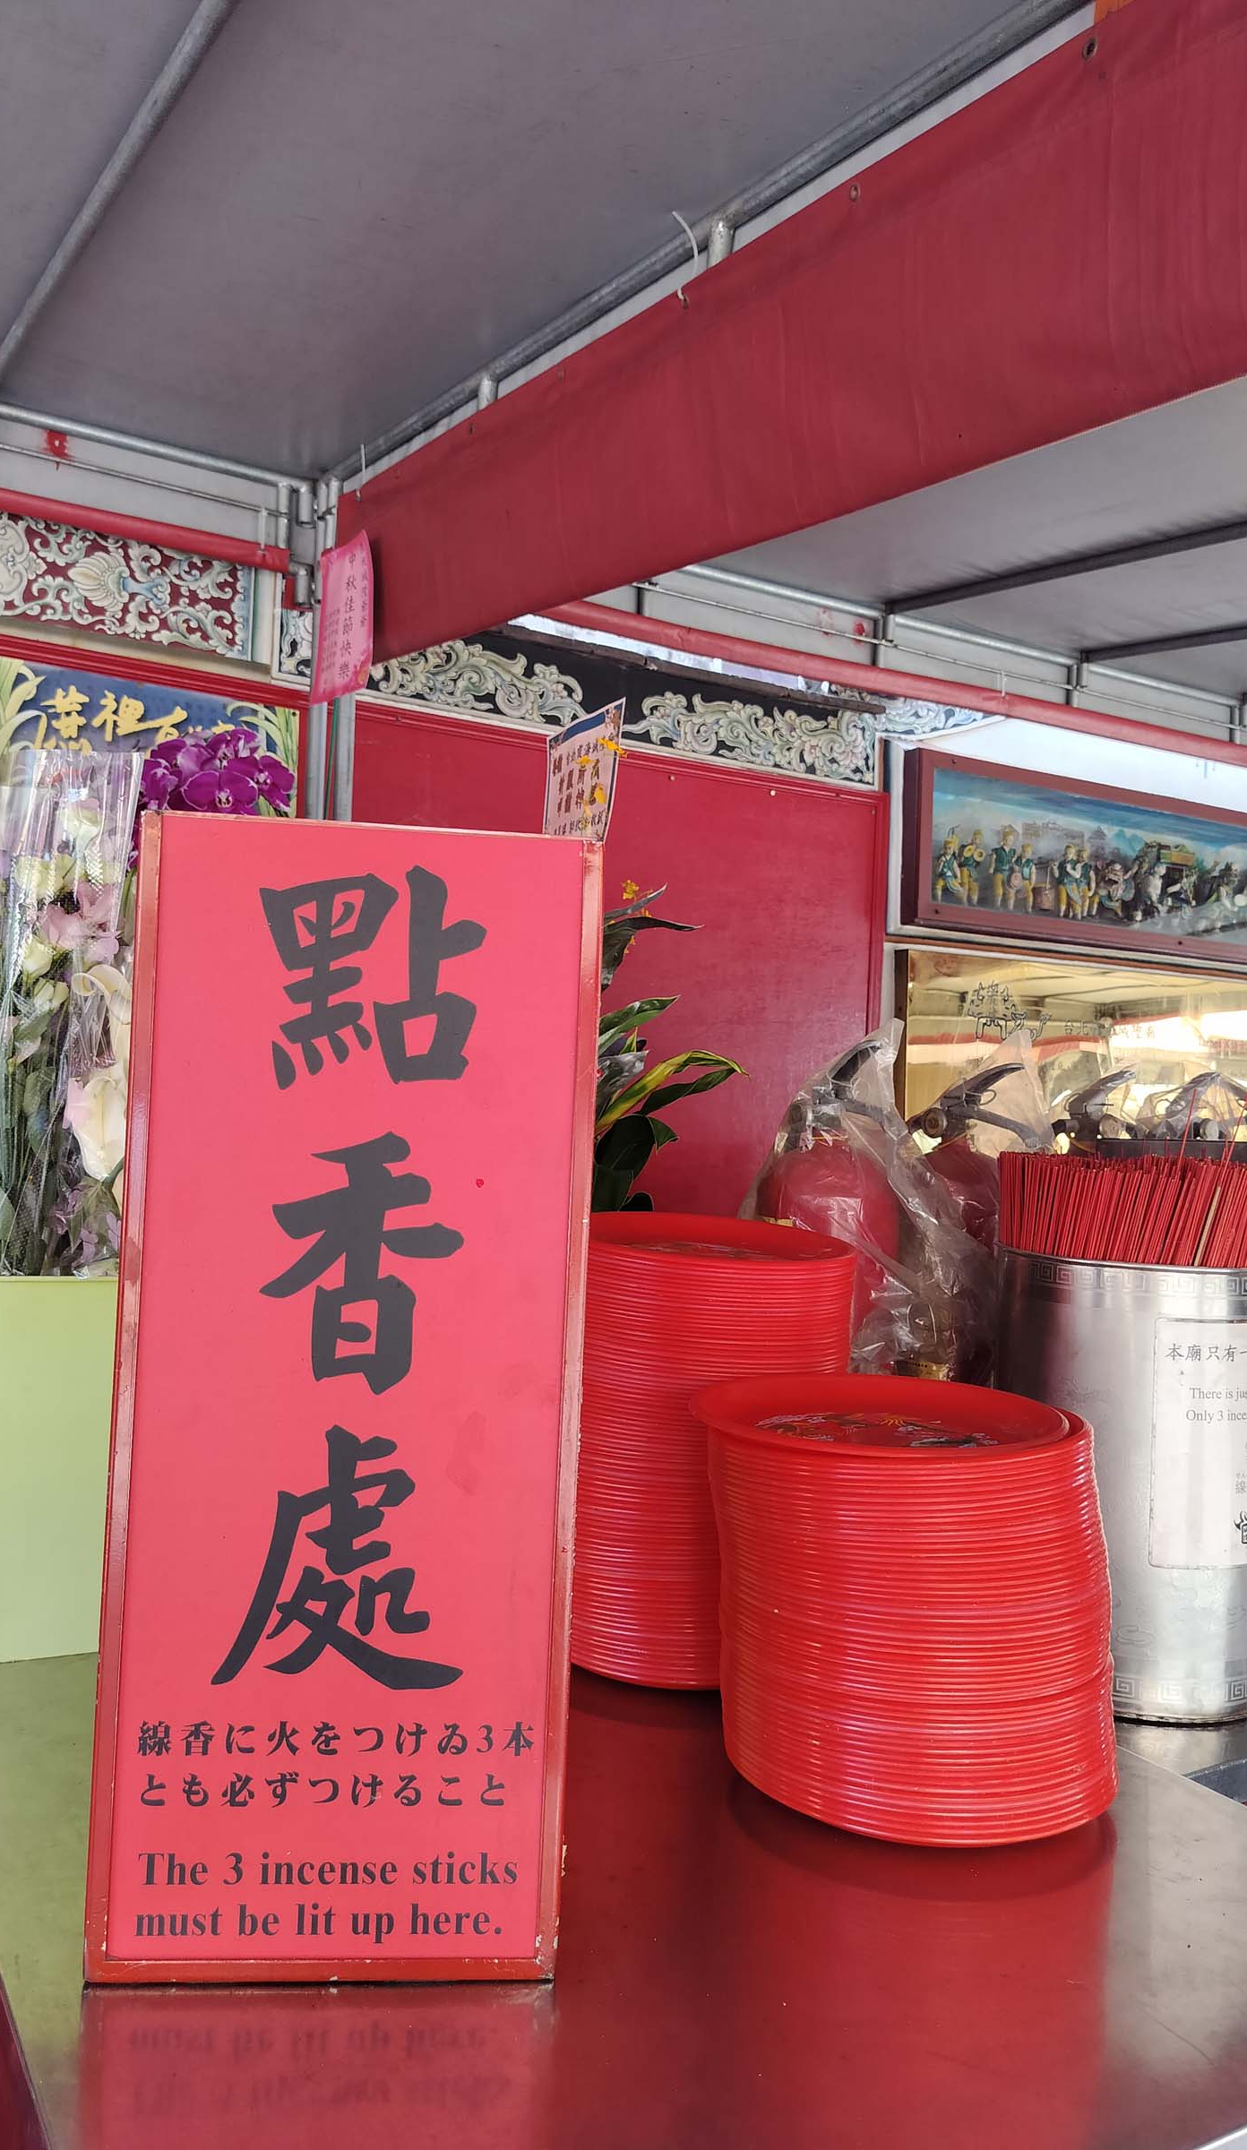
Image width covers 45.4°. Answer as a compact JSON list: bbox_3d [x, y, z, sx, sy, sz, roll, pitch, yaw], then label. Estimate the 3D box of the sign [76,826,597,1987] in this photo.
[{"bbox_3d":[-0.140,0.164,0.767,0.232,0.578,0.030,2,-2,-4],"label":"sign"}]

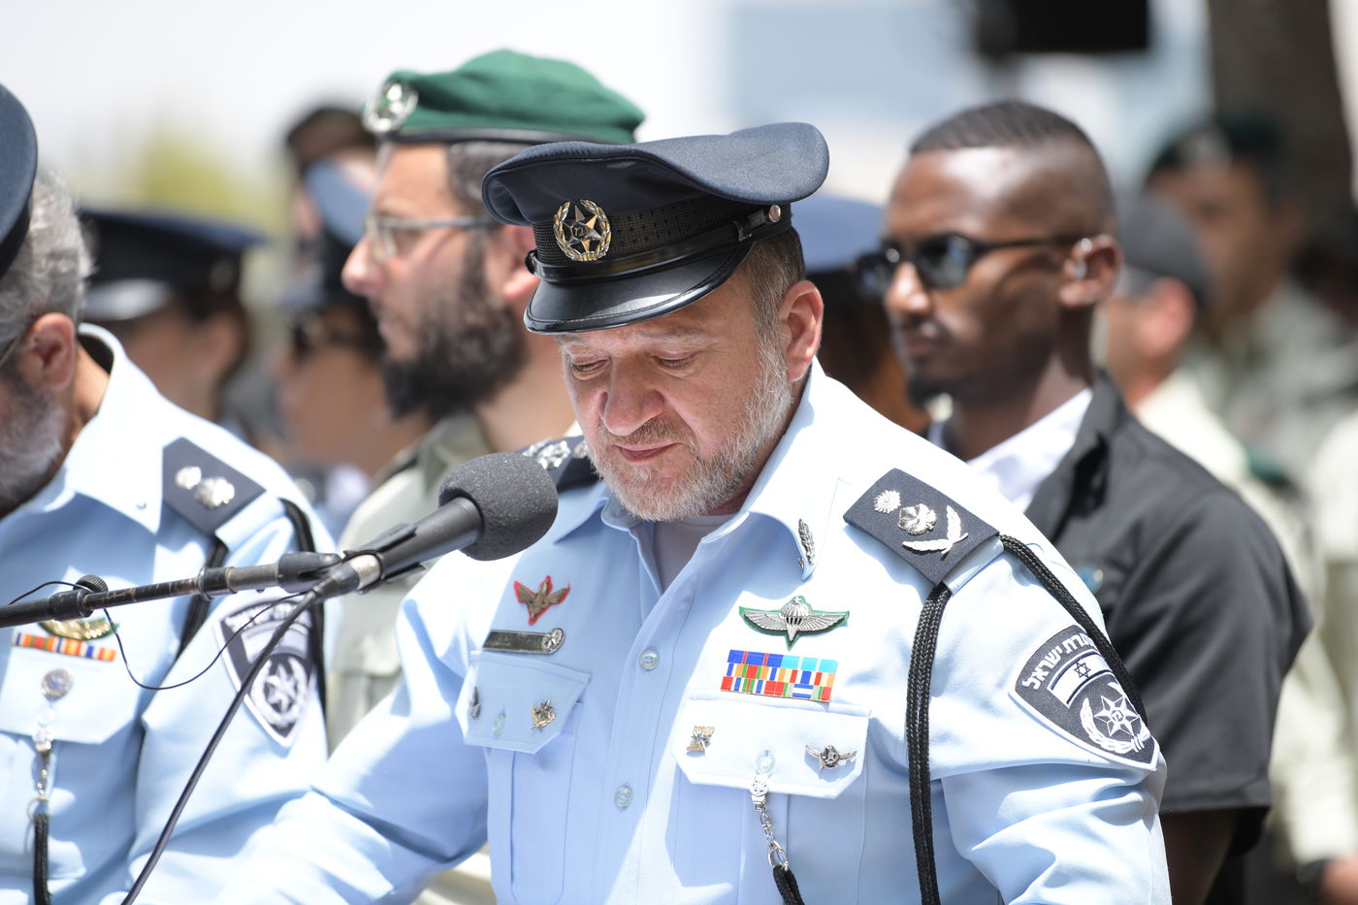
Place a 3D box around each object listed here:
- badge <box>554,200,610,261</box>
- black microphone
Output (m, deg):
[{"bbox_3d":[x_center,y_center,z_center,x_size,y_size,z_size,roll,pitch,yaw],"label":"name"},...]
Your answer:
[{"bbox_3d":[-0.063,-0.146,4.980,0.043,0.042,0.010,-12,3,35],"label":"badge"},{"bbox_3d":[-0.156,0.053,4.880,0.195,0.067,0.067,-26,16,-37],"label":"black microphone"}]

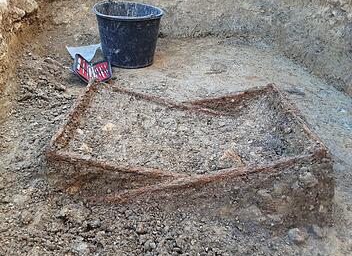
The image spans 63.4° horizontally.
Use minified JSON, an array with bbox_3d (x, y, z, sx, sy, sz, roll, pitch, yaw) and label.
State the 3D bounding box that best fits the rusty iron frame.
[{"bbox_3d":[0.028,0.019,0.954,0.710,0.190,0.465,0,32,0],"label":"rusty iron frame"}]

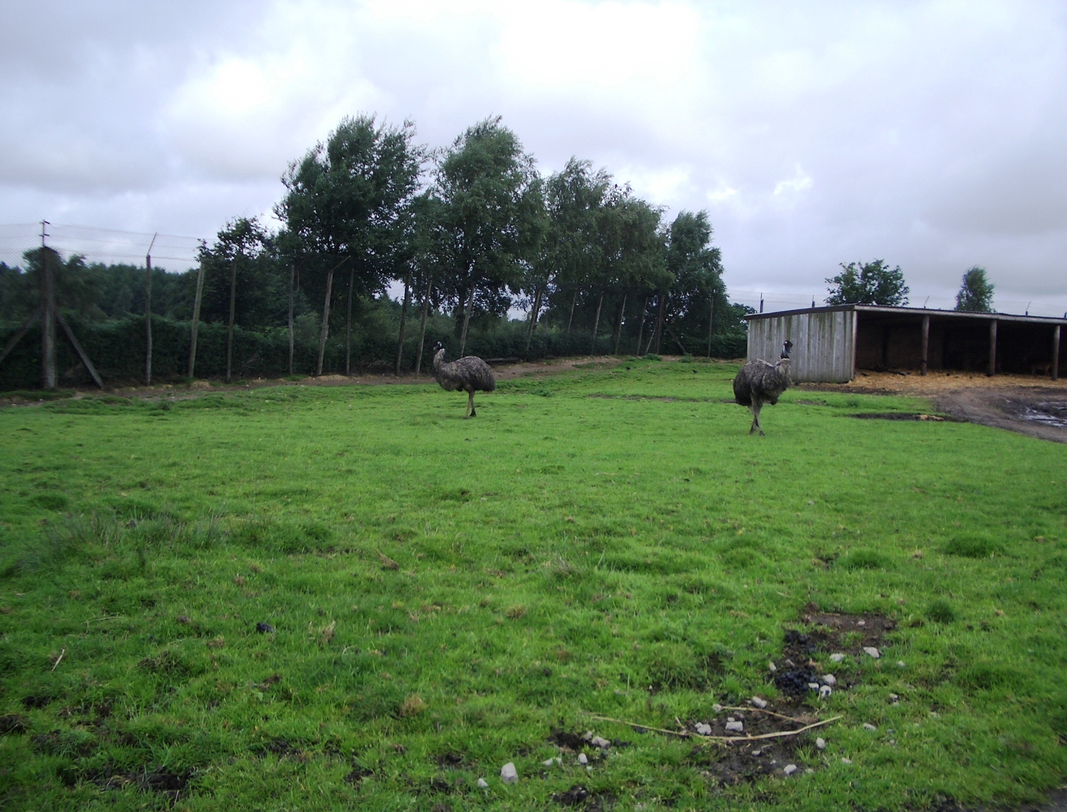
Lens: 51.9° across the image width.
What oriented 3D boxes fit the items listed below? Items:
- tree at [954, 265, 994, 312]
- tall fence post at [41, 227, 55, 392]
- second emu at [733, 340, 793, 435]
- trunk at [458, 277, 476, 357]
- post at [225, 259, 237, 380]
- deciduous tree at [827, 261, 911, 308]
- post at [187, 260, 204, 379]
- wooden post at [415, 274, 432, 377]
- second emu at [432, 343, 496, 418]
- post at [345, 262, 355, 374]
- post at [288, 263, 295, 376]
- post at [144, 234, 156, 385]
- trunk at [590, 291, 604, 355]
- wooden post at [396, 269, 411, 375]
[{"bbox_3d":[36.122,-7.812,90.263,3.500,7.415,3.500,1,4,0],"label":"tree"},{"bbox_3d":[-11.009,-2.077,24.877,0.270,3.449,0.270,-1,4,-24],"label":"tall fence post"},{"bbox_3d":[3.518,-0.286,16.800,1.050,1.467,0.500,4,5,44],"label":"second emu"},{"bbox_3d":[-2.528,-3.149,42.328,0.190,3.439,0.190,9,6,-4],"label":"trunk"},{"bbox_3d":[-7.937,-2.268,28.832,0.130,3.309,0.130,3,6,-16],"label":"post"},{"bbox_3d":[19.740,-5.736,65.194,5.100,5.869,5.000,0,4,0],"label":"deciduous tree"},{"bbox_3d":[-10.001,-2.555,32.500,0.150,3.544,0.150,8,5,37],"label":"post"},{"bbox_3d":[-3.672,-2.717,36.830,0.170,3.368,0.170,7,6,-6],"label":"wooden post"},{"bbox_3d":[-1.259,-0.471,20.000,1.160,1.360,0.500,0,4,-13],"label":"second emu"},{"bbox_3d":[-6.197,-2.887,37.000,0.130,3.750,0.130,6,5,37],"label":"post"},{"bbox_3d":[-7.845,-2.812,35.500,0.130,3.676,0.130,4,5,37],"label":"post"},{"bbox_3d":[-10.489,-2.643,30.000,0.320,4.149,0.150,3,5,37],"label":"post"},{"bbox_3d":[3.314,-4.266,56.830,0.180,3.360,0.180,11,6,2],"label":"trunk"},{"bbox_3d":[-4.500,-2.863,38.000,0.150,3.598,0.150,8,5,37],"label":"wooden post"}]

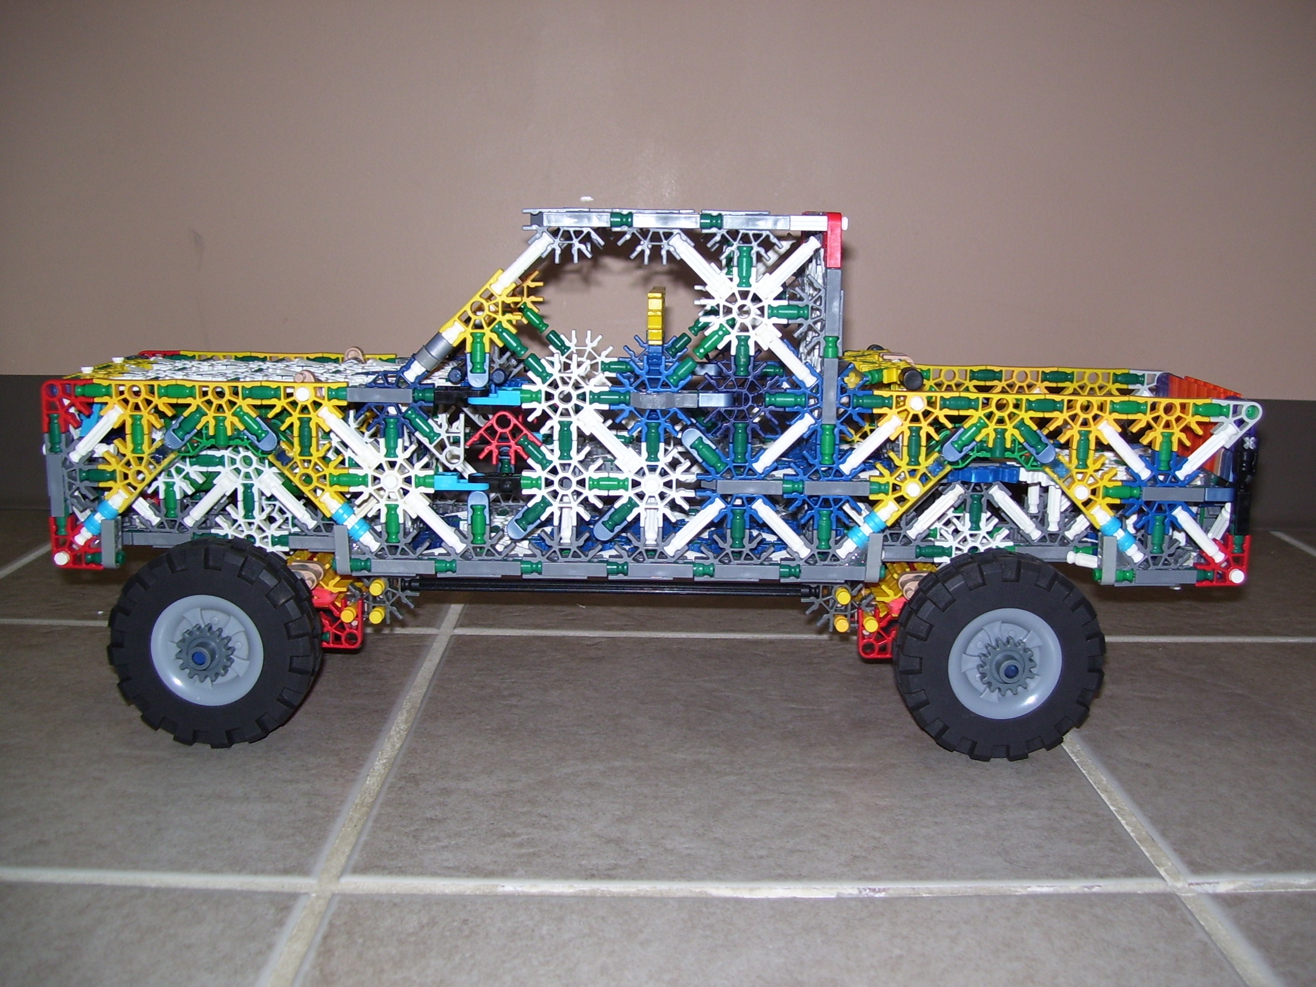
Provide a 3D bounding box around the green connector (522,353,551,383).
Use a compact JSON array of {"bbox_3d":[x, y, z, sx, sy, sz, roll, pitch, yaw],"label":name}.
[{"bbox_3d":[-0.051,-0.053,0.586,0.006,0.013,0.006,-43,8,8],"label":"green connector"}]

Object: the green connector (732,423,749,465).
[{"bbox_3d":[0.036,-0.022,0.592,0.006,0.017,0.006,1,11,0],"label":"green connector"}]

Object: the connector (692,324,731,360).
[{"bbox_3d":[0.023,-0.064,0.577,0.017,0.006,0.006,-43,7,7],"label":"connector"}]

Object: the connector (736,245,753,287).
[{"bbox_3d":[0.037,-0.097,0.585,0.006,0.017,0.006,1,8,0],"label":"connector"}]

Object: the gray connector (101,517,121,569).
[{"bbox_3d":[-0.239,0.021,0.600,0.006,0.022,0.009,1,11,0],"label":"gray connector"}]

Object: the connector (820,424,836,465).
[{"bbox_3d":[0.074,-0.021,0.592,0.006,0.017,0.006,1,11,0],"label":"connector"}]

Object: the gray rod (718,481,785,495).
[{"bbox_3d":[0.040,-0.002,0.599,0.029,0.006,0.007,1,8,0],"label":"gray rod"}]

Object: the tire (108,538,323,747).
[{"bbox_3d":[-0.190,0.065,0.592,0.090,0.090,0.033,1,10,-1],"label":"tire"}]

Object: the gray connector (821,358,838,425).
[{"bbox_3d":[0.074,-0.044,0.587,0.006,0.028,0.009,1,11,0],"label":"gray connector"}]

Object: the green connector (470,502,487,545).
[{"bbox_3d":[-0.078,0.014,0.599,0.006,0.017,0.006,1,11,0],"label":"green connector"}]

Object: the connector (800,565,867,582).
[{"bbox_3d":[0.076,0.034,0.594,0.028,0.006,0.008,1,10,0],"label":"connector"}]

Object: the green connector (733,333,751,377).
[{"bbox_3d":[0.036,-0.059,0.584,0.006,0.017,0.006,1,11,0],"label":"green connector"}]

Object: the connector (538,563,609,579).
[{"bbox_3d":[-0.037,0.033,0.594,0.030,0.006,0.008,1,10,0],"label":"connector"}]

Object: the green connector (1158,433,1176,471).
[{"bbox_3d":[0.220,-0.018,0.593,0.006,0.017,0.006,1,11,0],"label":"green connector"}]

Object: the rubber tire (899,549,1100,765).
[{"bbox_3d":[0.147,0.070,0.593,0.090,0.090,0.033,1,10,-1],"label":"rubber tire"}]

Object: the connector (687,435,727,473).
[{"bbox_3d":[0.022,-0.017,0.596,0.006,0.017,0.006,-44,6,5],"label":"connector"}]

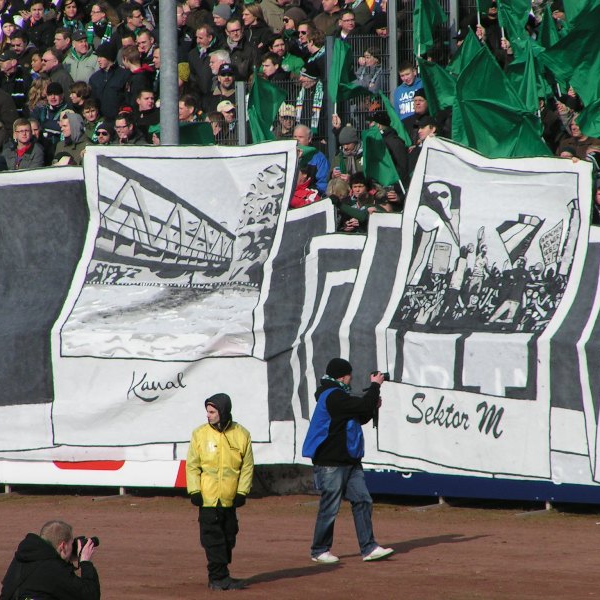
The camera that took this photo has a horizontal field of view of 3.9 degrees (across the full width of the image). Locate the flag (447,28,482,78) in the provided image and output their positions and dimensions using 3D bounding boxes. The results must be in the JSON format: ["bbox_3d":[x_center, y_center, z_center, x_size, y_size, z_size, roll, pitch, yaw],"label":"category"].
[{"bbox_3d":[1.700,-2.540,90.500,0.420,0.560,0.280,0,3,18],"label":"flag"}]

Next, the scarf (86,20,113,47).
[{"bbox_3d":[-2.053,-2.718,89.900,0.280,0.300,0.200,2,7,23],"label":"scarf"}]

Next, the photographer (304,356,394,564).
[{"bbox_3d":[0.426,1.445,78.800,0.760,1.830,0.560,-2,3,-12],"label":"photographer"}]

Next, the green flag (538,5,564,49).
[{"bbox_3d":[2.495,-2.719,87.300,0.260,0.450,0.160,1,7,20],"label":"green flag"}]

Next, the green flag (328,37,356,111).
[{"bbox_3d":[0.435,-2.311,90.000,0.310,0.740,0.250,0,3,18],"label":"green flag"}]

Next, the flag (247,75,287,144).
[{"bbox_3d":[-0.343,-1.962,90.000,0.420,0.740,0.280,0,3,18],"label":"flag"}]

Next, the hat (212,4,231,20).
[{"bbox_3d":[-0.830,-3.038,92.800,0.190,0.175,0.220,2,4,41],"label":"hat"}]

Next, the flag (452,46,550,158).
[{"bbox_3d":[2.040,-1.989,88.900,1.000,1.170,0.400,0,3,0],"label":"flag"}]

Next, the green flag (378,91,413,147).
[{"bbox_3d":[0.979,-1.860,90.000,0.350,0.570,0.300,0,3,0],"label":"green flag"}]

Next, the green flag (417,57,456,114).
[{"bbox_3d":[1.399,-2.188,90.000,0.420,0.600,0.280,0,3,18],"label":"green flag"}]

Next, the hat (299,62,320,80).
[{"bbox_3d":[0.099,-2.373,91.200,0.210,0.190,0.240,10,4,36],"label":"hat"}]

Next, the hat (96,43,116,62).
[{"bbox_3d":[-1.961,-2.511,89.100,0.190,0.190,0.220,5,9,44],"label":"hat"}]

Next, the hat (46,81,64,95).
[{"bbox_3d":[-2.603,-2.259,93.500,0.180,0.145,0.240,0,3,16],"label":"hat"}]

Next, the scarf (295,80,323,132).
[{"bbox_3d":[0.100,-1.939,88.000,0.280,0.530,0.180,1,7,18],"label":"scarf"}]

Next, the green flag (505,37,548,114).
[{"bbox_3d":[2.311,-2.290,89.600,0.450,0.800,0.350,0,3,0],"label":"green flag"}]

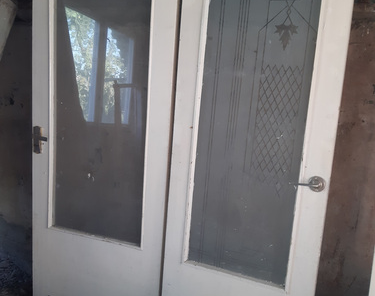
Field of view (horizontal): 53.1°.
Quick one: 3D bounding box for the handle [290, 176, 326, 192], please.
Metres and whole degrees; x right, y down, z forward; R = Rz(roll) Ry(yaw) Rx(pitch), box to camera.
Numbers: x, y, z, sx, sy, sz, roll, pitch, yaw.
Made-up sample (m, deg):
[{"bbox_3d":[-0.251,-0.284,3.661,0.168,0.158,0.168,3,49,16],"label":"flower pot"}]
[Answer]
[{"bbox_3d":[0.471,0.142,1.476,0.138,0.061,0.058,7,9,22],"label":"handle"}]

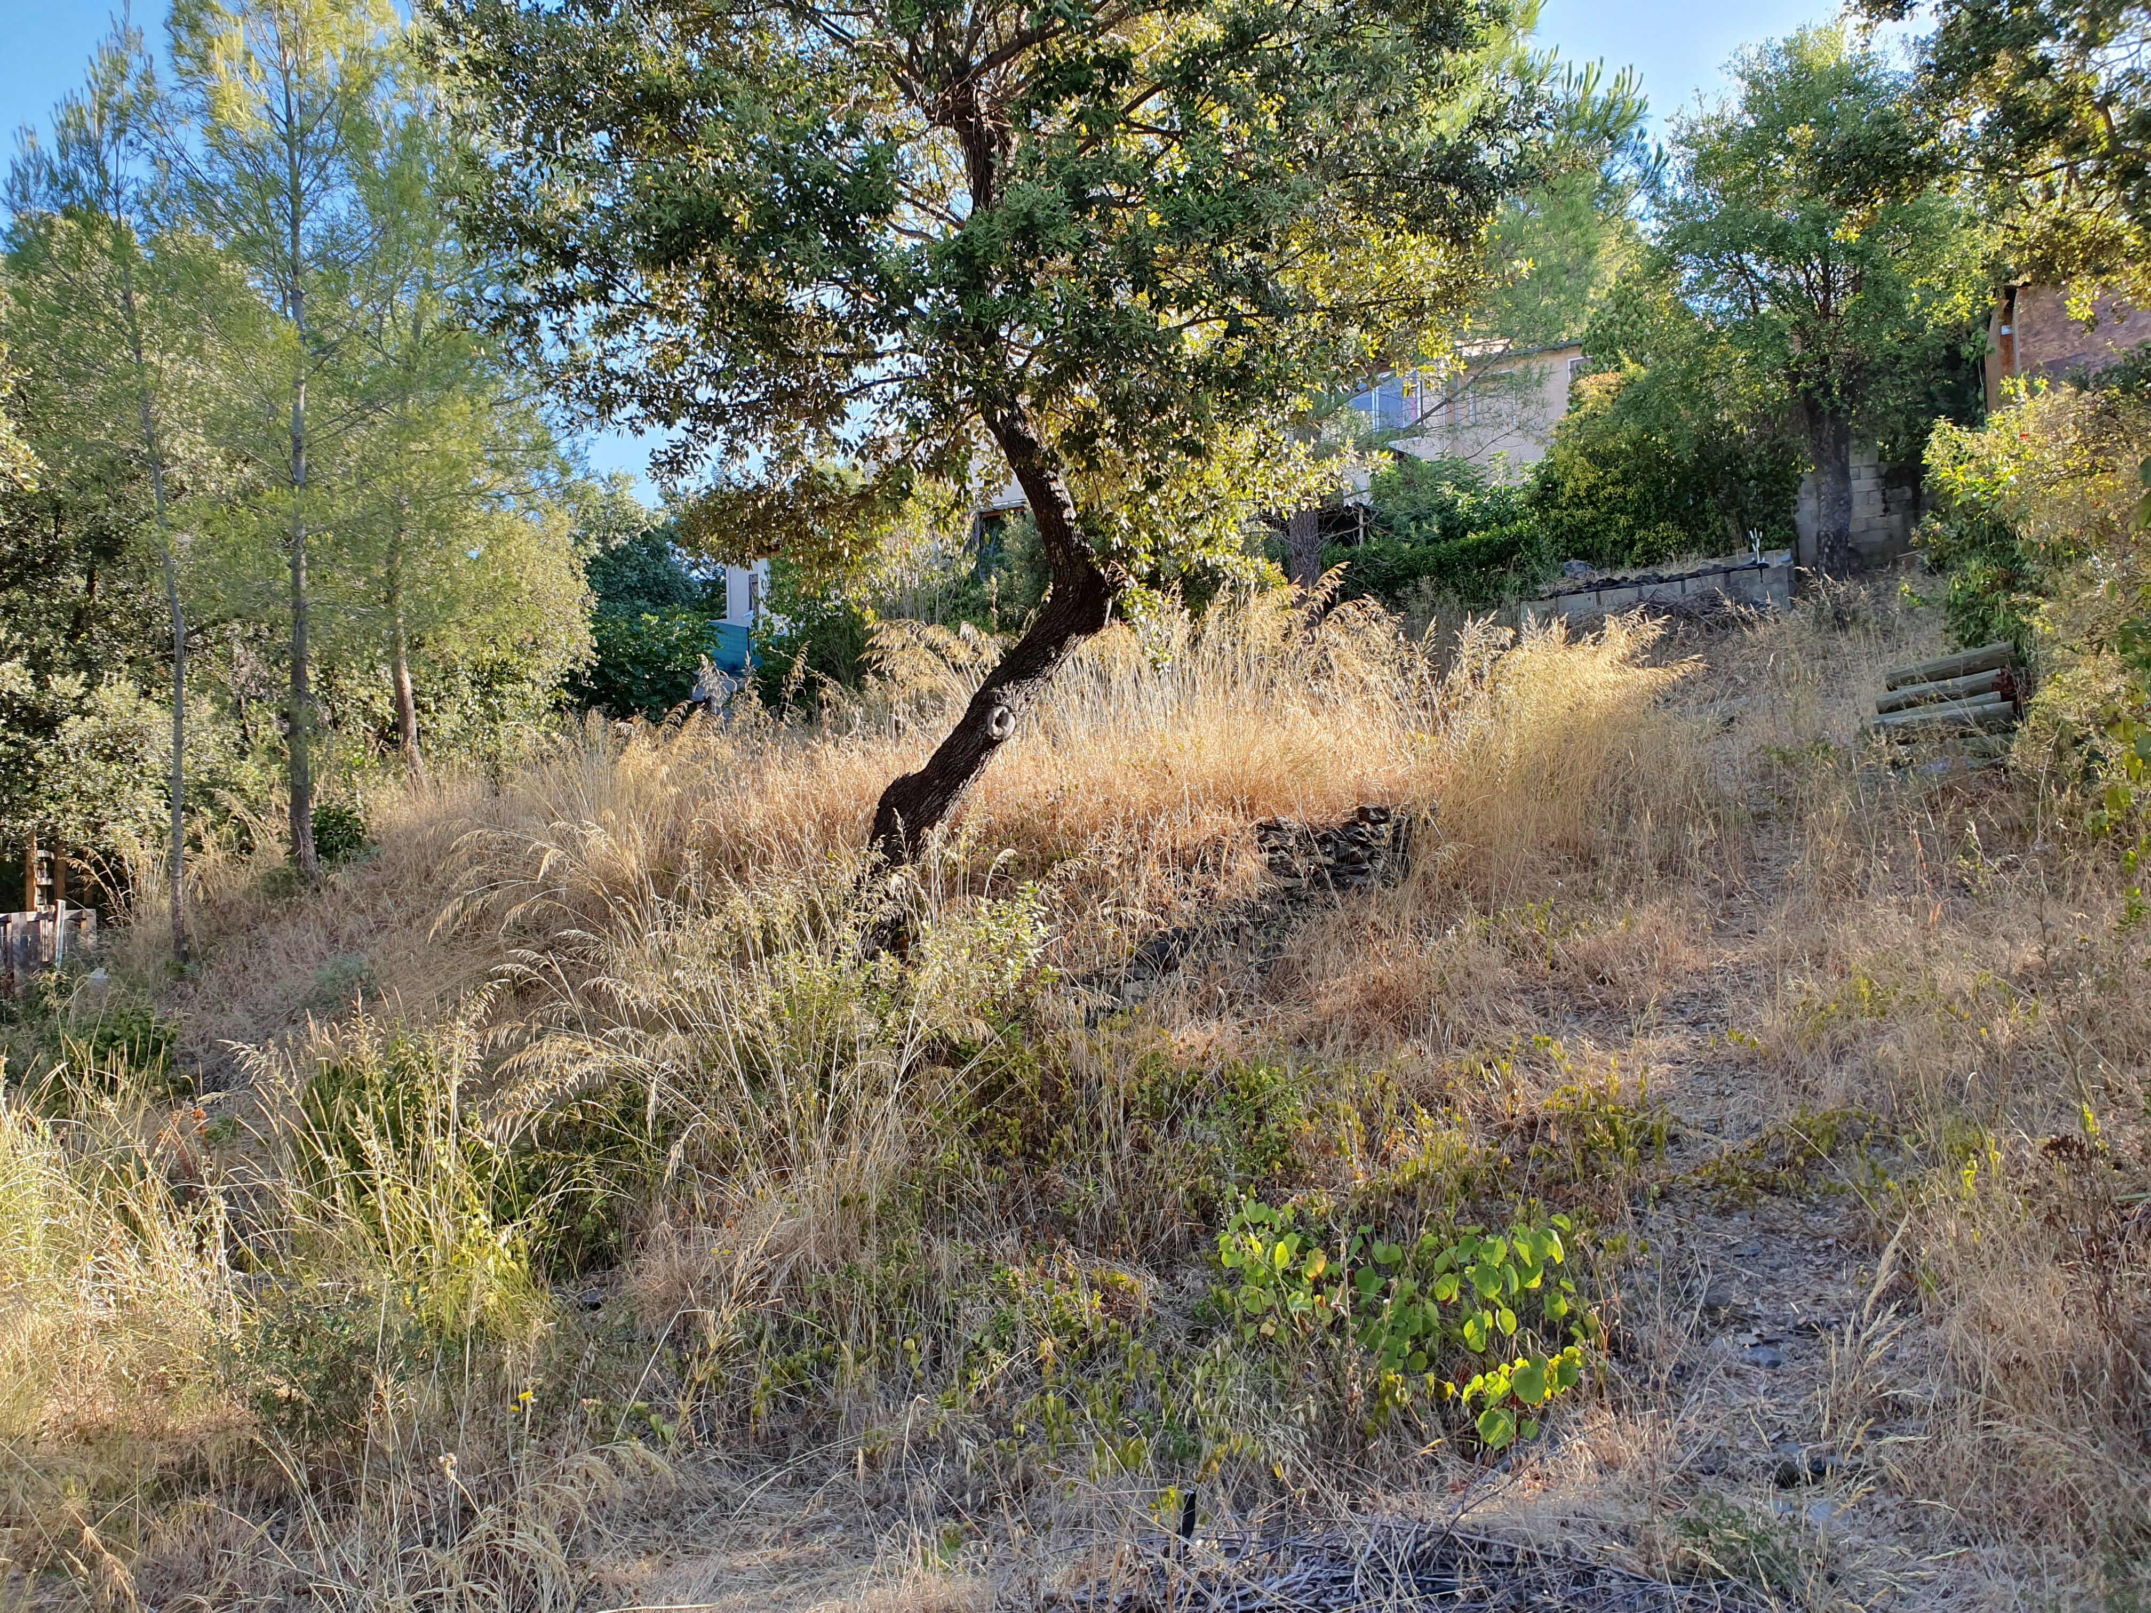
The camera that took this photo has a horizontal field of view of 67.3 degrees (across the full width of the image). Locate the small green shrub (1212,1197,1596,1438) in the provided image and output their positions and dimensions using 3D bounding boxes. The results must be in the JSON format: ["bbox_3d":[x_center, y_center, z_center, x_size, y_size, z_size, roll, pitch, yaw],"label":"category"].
[{"bbox_3d":[0.710,1.110,3.550,0.800,0.500,0.600,-1,0,11],"label":"small green shrub"}]

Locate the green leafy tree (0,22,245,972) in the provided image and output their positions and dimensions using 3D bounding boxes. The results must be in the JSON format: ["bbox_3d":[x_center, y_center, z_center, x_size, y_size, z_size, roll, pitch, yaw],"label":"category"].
[{"bbox_3d":[-6.700,-2.200,11.400,1.550,6.500,1.550,-1,0,-30],"label":"green leafy tree"}]

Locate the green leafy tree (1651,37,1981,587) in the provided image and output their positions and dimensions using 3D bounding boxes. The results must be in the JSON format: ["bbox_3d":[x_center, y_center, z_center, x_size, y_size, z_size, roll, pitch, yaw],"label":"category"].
[{"bbox_3d":[10.500,-7.100,22.800,4.300,7.700,4.300,-1,0,25],"label":"green leafy tree"}]

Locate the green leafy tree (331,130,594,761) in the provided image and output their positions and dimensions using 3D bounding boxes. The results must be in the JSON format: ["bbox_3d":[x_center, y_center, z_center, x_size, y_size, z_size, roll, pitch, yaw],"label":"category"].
[{"bbox_3d":[-5.600,-3.300,14.800,2.200,6.200,2.200,-1,0,-21],"label":"green leafy tree"}]

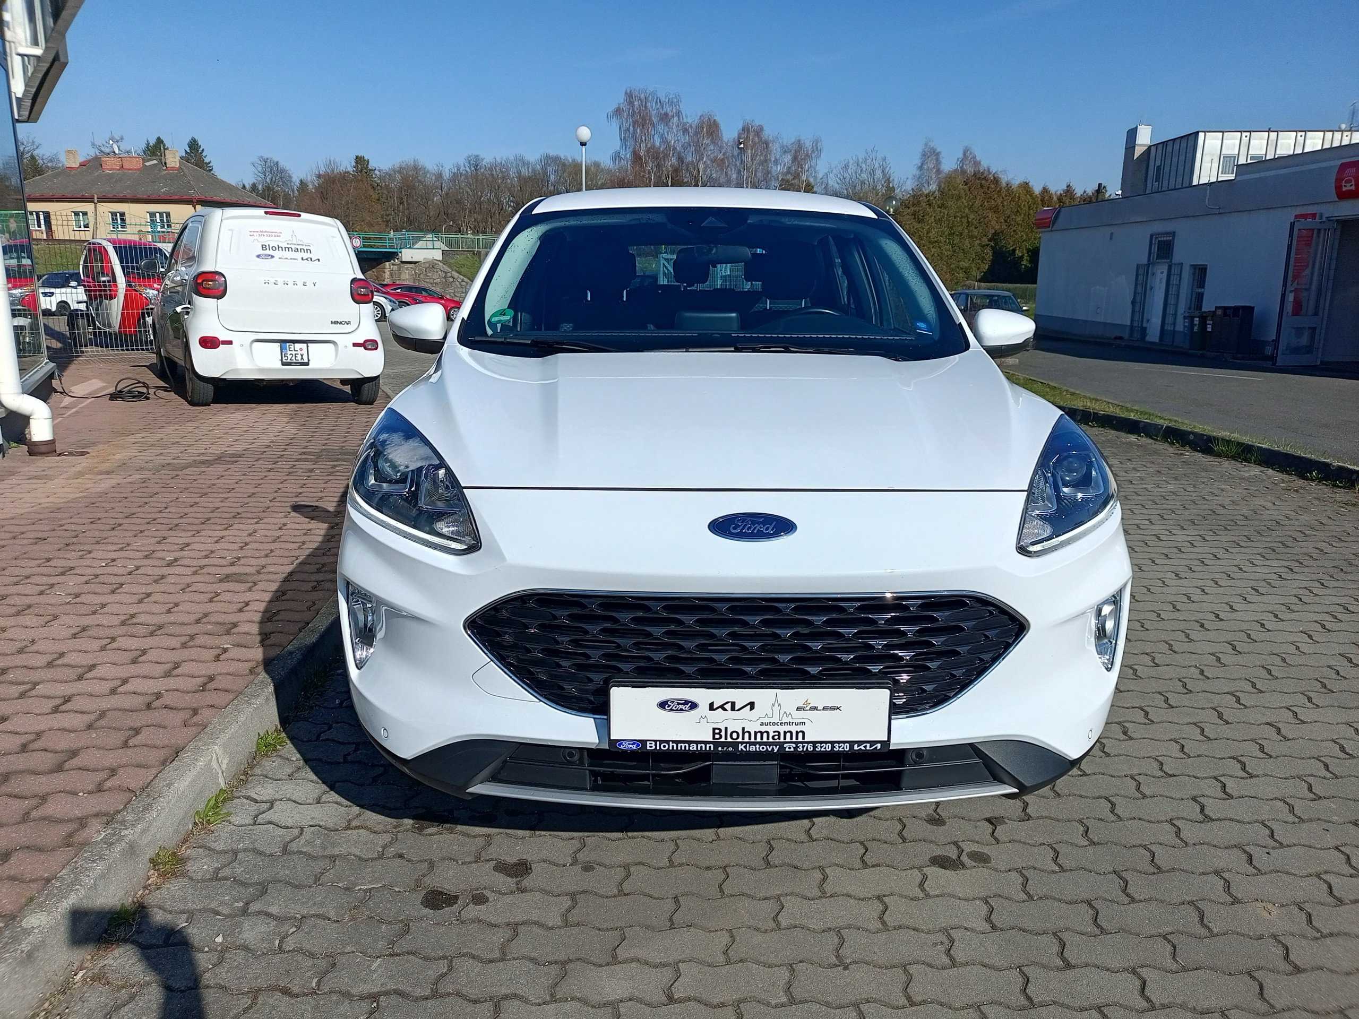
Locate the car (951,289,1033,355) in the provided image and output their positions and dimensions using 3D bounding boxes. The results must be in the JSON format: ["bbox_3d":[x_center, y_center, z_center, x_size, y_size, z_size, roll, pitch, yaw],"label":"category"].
[{"bbox_3d":[7.726,-4.784,24.500,1.720,1.420,4.100,1,14,2],"label":"car"}]

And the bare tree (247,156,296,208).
[{"bbox_3d":[-46.525,-35.392,112.000,5.500,10.200,5.500,0,13,0],"label":"bare tree"}]

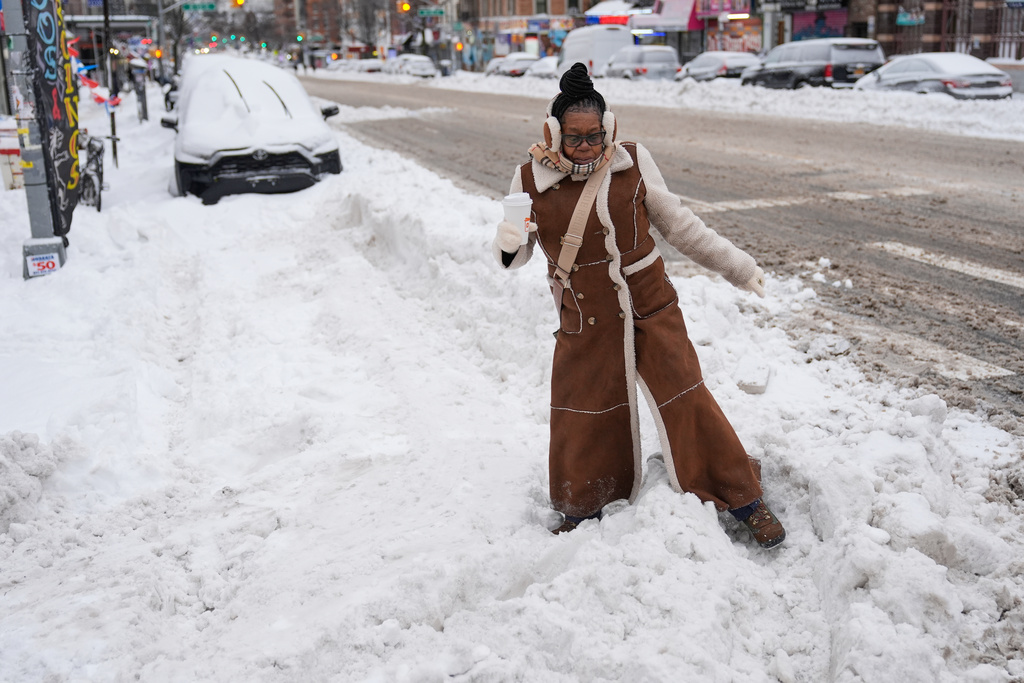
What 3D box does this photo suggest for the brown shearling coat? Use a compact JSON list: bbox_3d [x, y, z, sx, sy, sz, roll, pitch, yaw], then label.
[{"bbox_3d":[0.385,-0.035,3.890,0.860,1.270,0.500,1,15,8],"label":"brown shearling coat"}]

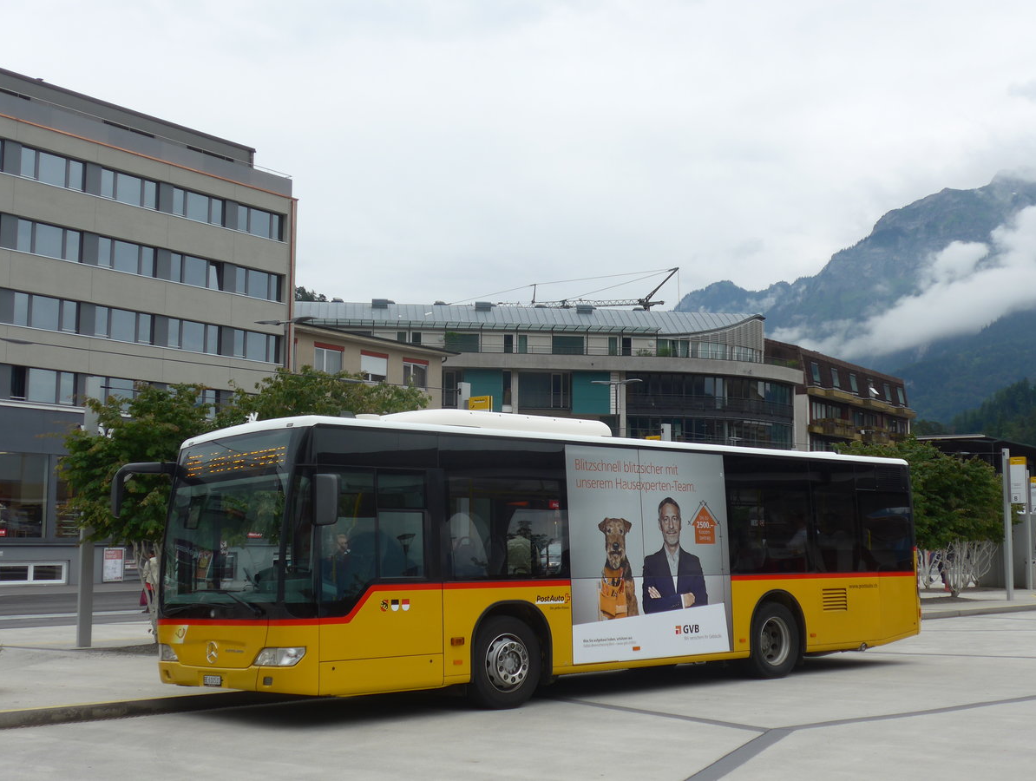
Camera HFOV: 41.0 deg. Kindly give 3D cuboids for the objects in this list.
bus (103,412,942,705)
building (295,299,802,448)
[{"bbox_3d":[0.921,1.950,16.674,10.550,3.100,2.650,6,-8,-42],"label":"bus"},{"bbox_3d":[1.553,3.309,106.220,39.000,19.000,16.000,1,-6,-9],"label":"building"}]

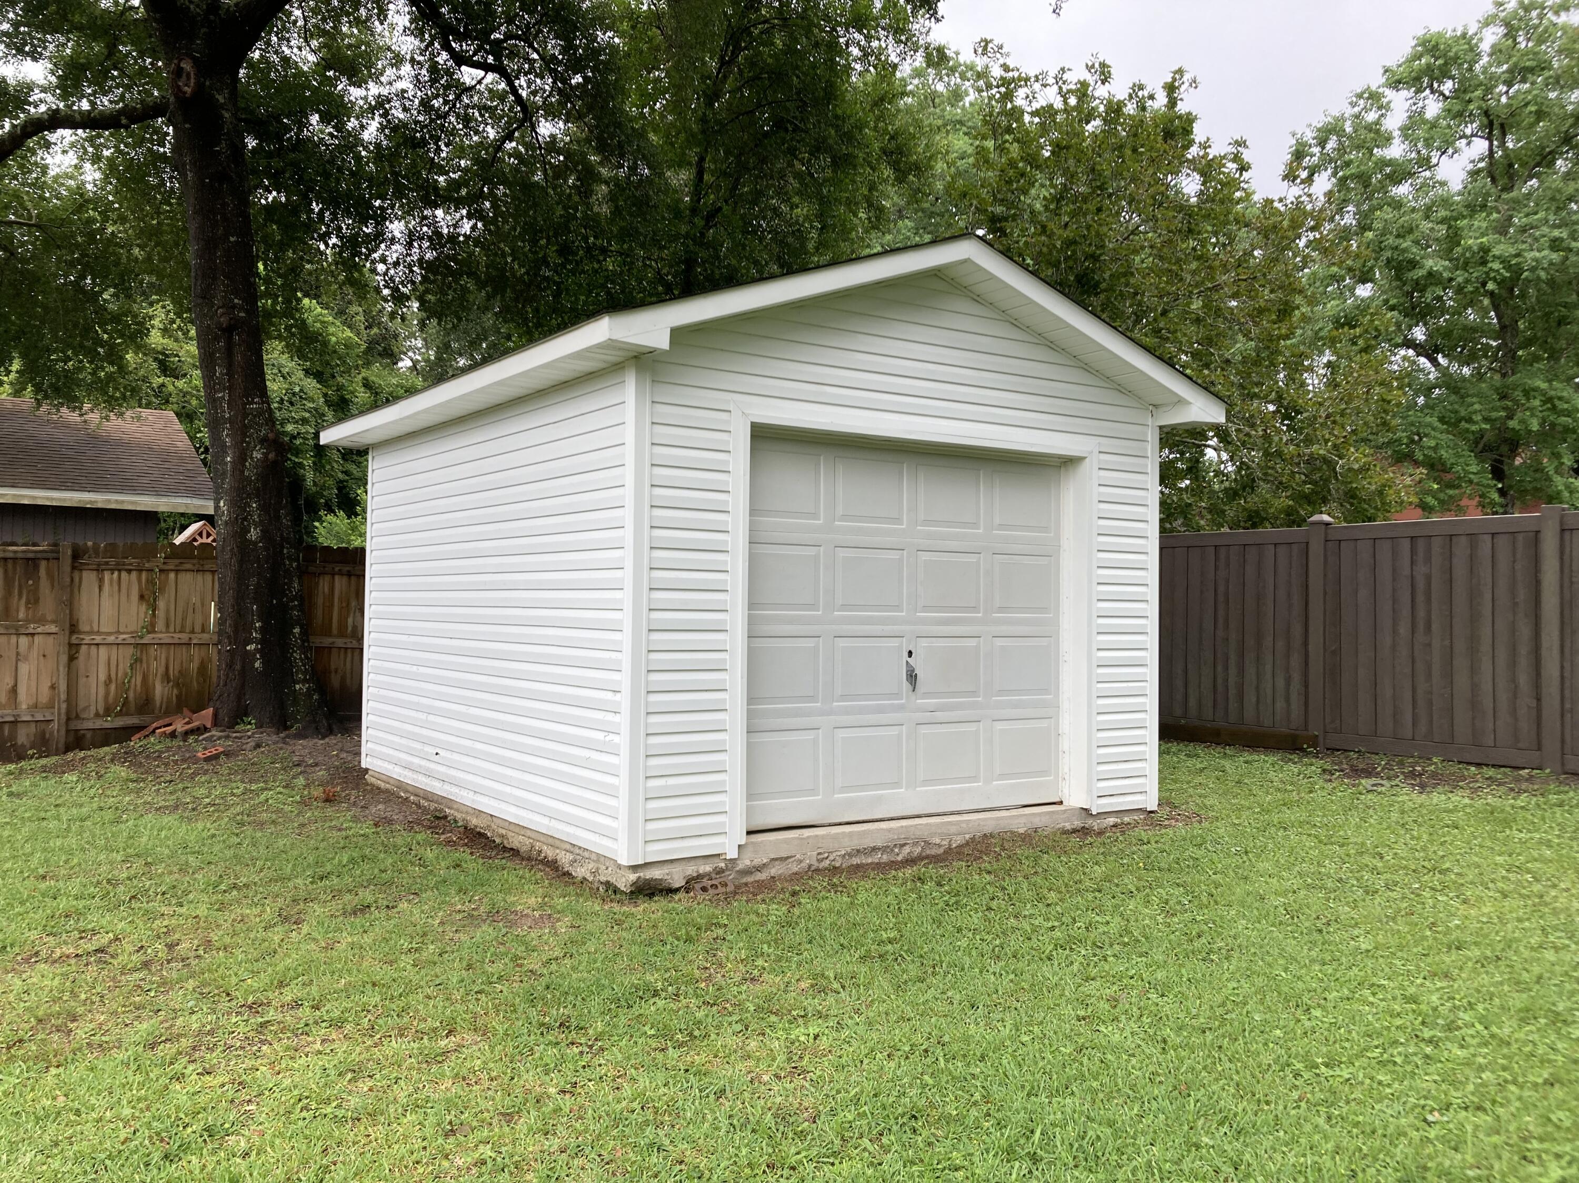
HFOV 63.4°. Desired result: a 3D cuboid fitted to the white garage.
[{"bbox_3d":[-0.410,-0.243,8.893,4.343,3.345,4.890,1,-1,-34],"label":"white garage"}]

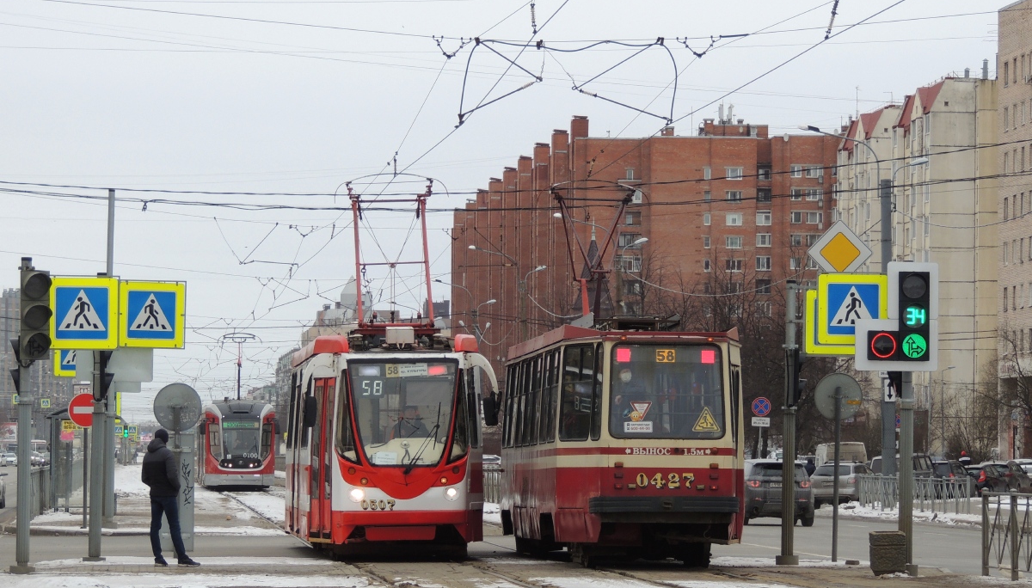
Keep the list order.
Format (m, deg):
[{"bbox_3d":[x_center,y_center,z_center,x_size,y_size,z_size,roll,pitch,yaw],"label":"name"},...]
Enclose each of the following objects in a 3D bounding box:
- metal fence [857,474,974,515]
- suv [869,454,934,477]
[{"bbox_3d":[12.303,6.253,144.500,0.090,1.100,21.000,1,-2,-4],"label":"metal fence"},{"bbox_3d":[16.112,7.505,188.000,1.870,1.860,4.600,-1,-2,25],"label":"suv"}]

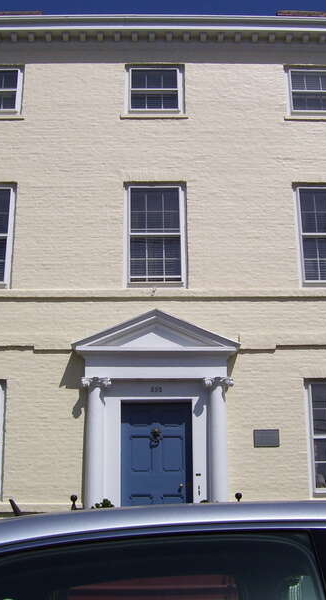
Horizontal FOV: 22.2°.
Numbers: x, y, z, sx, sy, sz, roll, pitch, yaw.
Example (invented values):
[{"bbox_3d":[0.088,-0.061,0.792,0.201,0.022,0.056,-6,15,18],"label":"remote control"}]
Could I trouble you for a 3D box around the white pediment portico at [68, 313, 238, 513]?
[{"bbox_3d":[-0.105,1.998,12.867,2.660,3.760,0.480,0,-18,-1],"label":"white pediment portico"}]

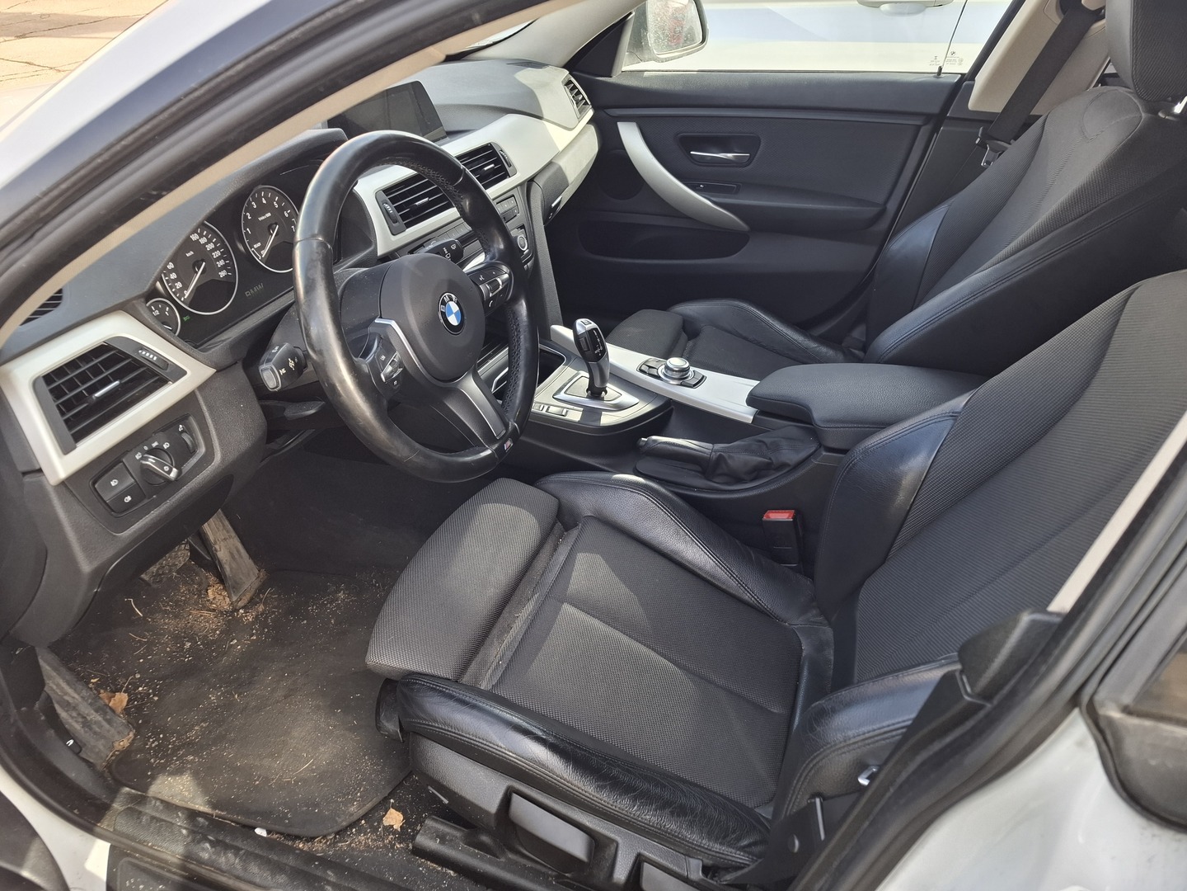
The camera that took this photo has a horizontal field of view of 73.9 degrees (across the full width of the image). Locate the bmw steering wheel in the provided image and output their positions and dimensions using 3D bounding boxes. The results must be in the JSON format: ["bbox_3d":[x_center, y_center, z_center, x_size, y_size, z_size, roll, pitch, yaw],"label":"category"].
[{"bbox_3d":[-0.183,-0.142,0.853,0.105,0.370,0.370,-6,28,28],"label":"bmw steering wheel"}]

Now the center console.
[{"bbox_3d":[0.214,-0.022,1.227,0.770,0.300,0.250,11,38,17],"label":"center console"}]

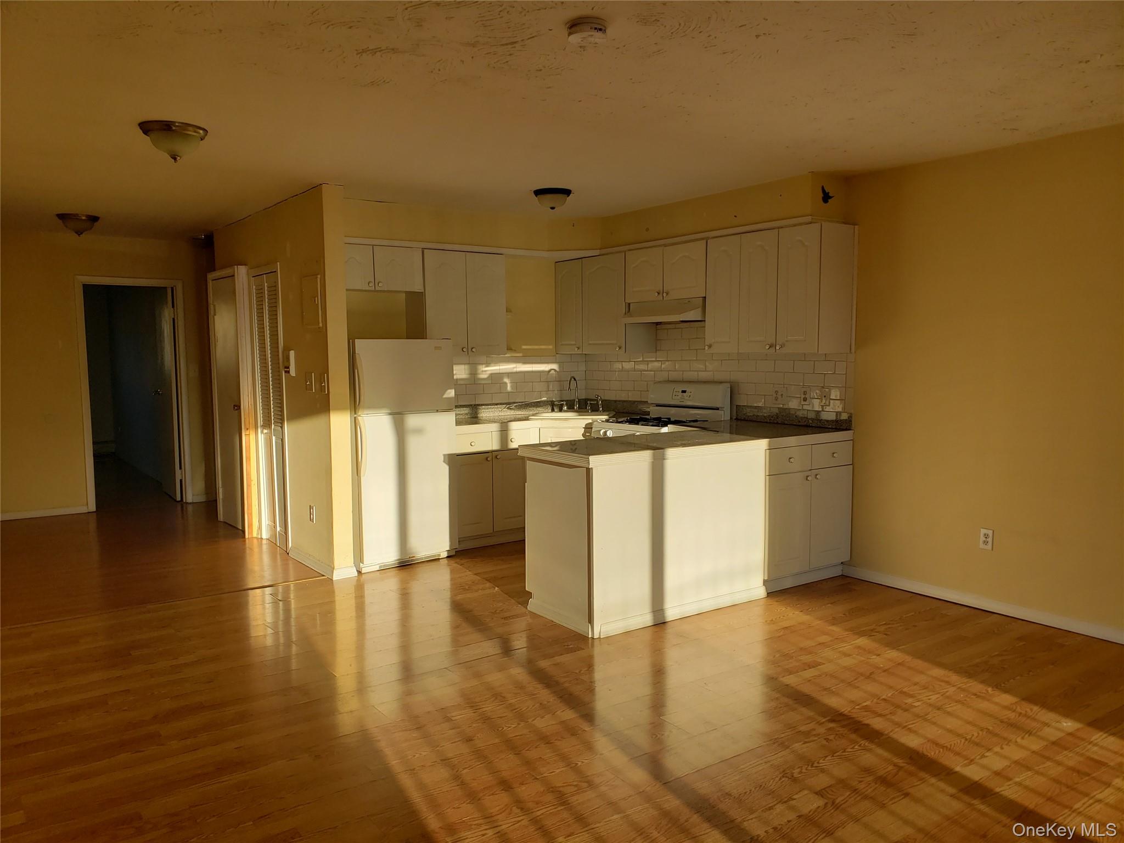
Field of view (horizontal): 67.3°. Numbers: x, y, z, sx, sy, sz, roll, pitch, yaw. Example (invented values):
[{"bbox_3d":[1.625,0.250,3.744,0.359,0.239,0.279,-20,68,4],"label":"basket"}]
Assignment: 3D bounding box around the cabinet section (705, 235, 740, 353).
[{"bbox_3d":[1.179,-0.833,5.599,0.327,0.753,0.289,-3,5,-36],"label":"cabinet section"}]

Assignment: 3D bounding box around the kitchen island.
[{"bbox_3d":[0.778,0.548,4.852,2.039,0.917,0.596,-4,6,-36],"label":"kitchen island"}]

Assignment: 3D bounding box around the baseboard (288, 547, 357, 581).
[{"bbox_3d":[-1.602,0.925,5.639,0.173,0.072,0.824,-4,6,-36],"label":"baseboard"}]

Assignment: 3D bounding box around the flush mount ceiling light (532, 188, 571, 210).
[{"bbox_3d":[-0.058,-1.410,5.378,0.248,0.126,0.248,0,5,0],"label":"flush mount ceiling light"}]

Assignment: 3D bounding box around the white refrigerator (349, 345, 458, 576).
[{"bbox_3d":[-1.205,0.190,5.851,0.697,1.495,0.717,-4,6,-36],"label":"white refrigerator"}]

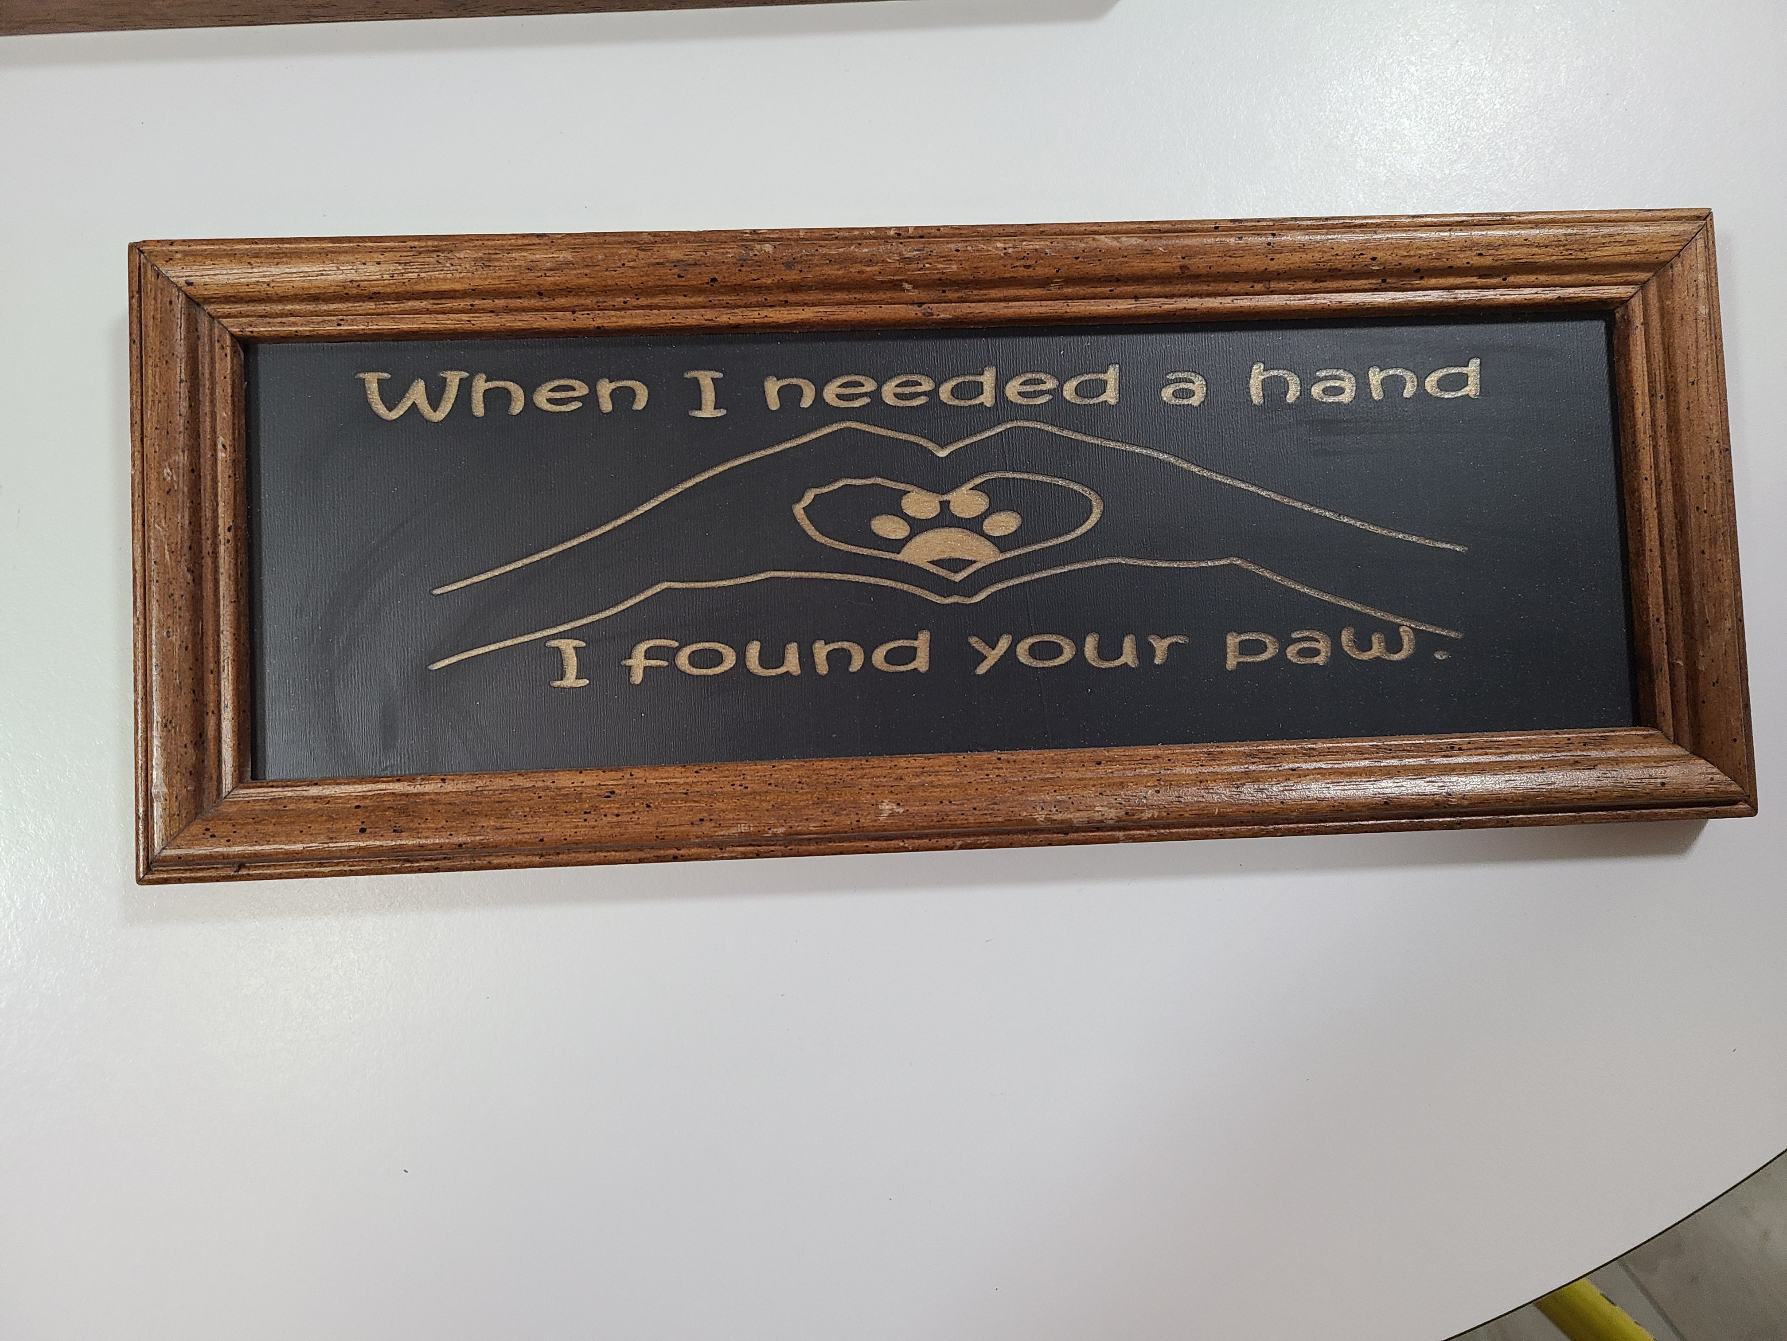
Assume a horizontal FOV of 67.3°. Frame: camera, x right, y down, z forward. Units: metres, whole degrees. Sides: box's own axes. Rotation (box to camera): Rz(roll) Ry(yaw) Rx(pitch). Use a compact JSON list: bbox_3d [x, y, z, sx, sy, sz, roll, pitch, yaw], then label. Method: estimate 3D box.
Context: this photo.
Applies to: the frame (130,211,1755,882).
[{"bbox_3d":[0.017,-0.038,0.385,0.455,0.022,0.177,-2,87,-3],"label":"frame"}]

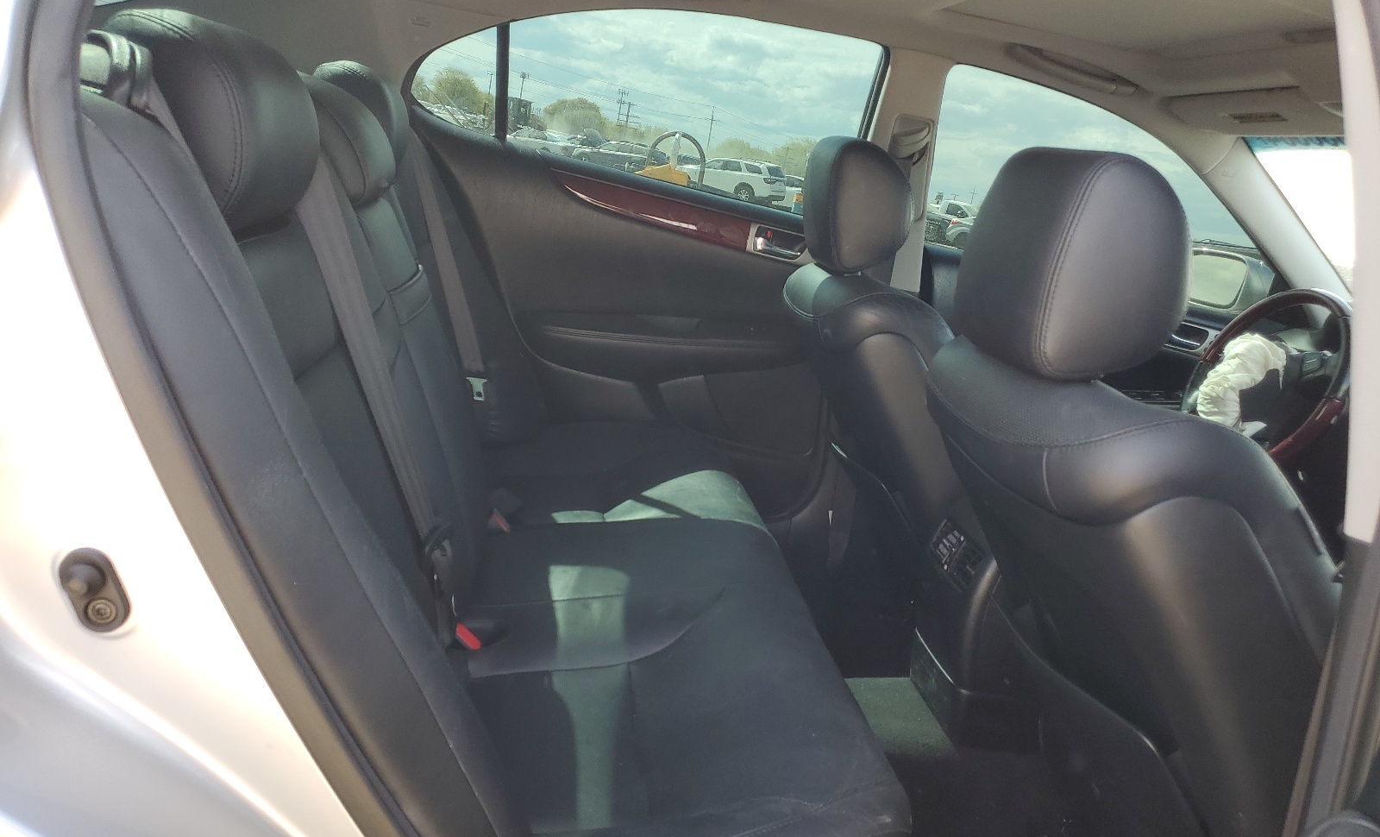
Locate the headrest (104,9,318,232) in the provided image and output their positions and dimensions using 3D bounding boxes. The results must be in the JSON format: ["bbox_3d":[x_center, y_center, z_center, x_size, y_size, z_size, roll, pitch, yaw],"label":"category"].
[{"bbox_3d":[-0.405,-0.257,0.907,0.155,0.180,0.260,-8,16,-6],"label":"headrest"}]

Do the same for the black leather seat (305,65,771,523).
[{"bbox_3d":[-0.293,-0.110,1.740,0.780,0.830,0.530,7,14,-10],"label":"black leather seat"}]

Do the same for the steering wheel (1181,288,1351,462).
[{"bbox_3d":[1.053,-0.071,1.909,0.110,0.390,0.390,31,9,-15],"label":"steering wheel"}]

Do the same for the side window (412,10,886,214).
[{"bbox_3d":[-0.083,-0.584,1.912,0.840,0.340,0.040,7,33,-10],"label":"side window"}]

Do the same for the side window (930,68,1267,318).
[{"bbox_3d":[0.855,-0.441,2.091,0.900,0.380,0.040,7,33,-10],"label":"side window"}]

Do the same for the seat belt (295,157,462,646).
[{"bbox_3d":[-0.335,-0.002,1.166,0.070,0.600,0.070,-13,17,-5],"label":"seat belt"}]

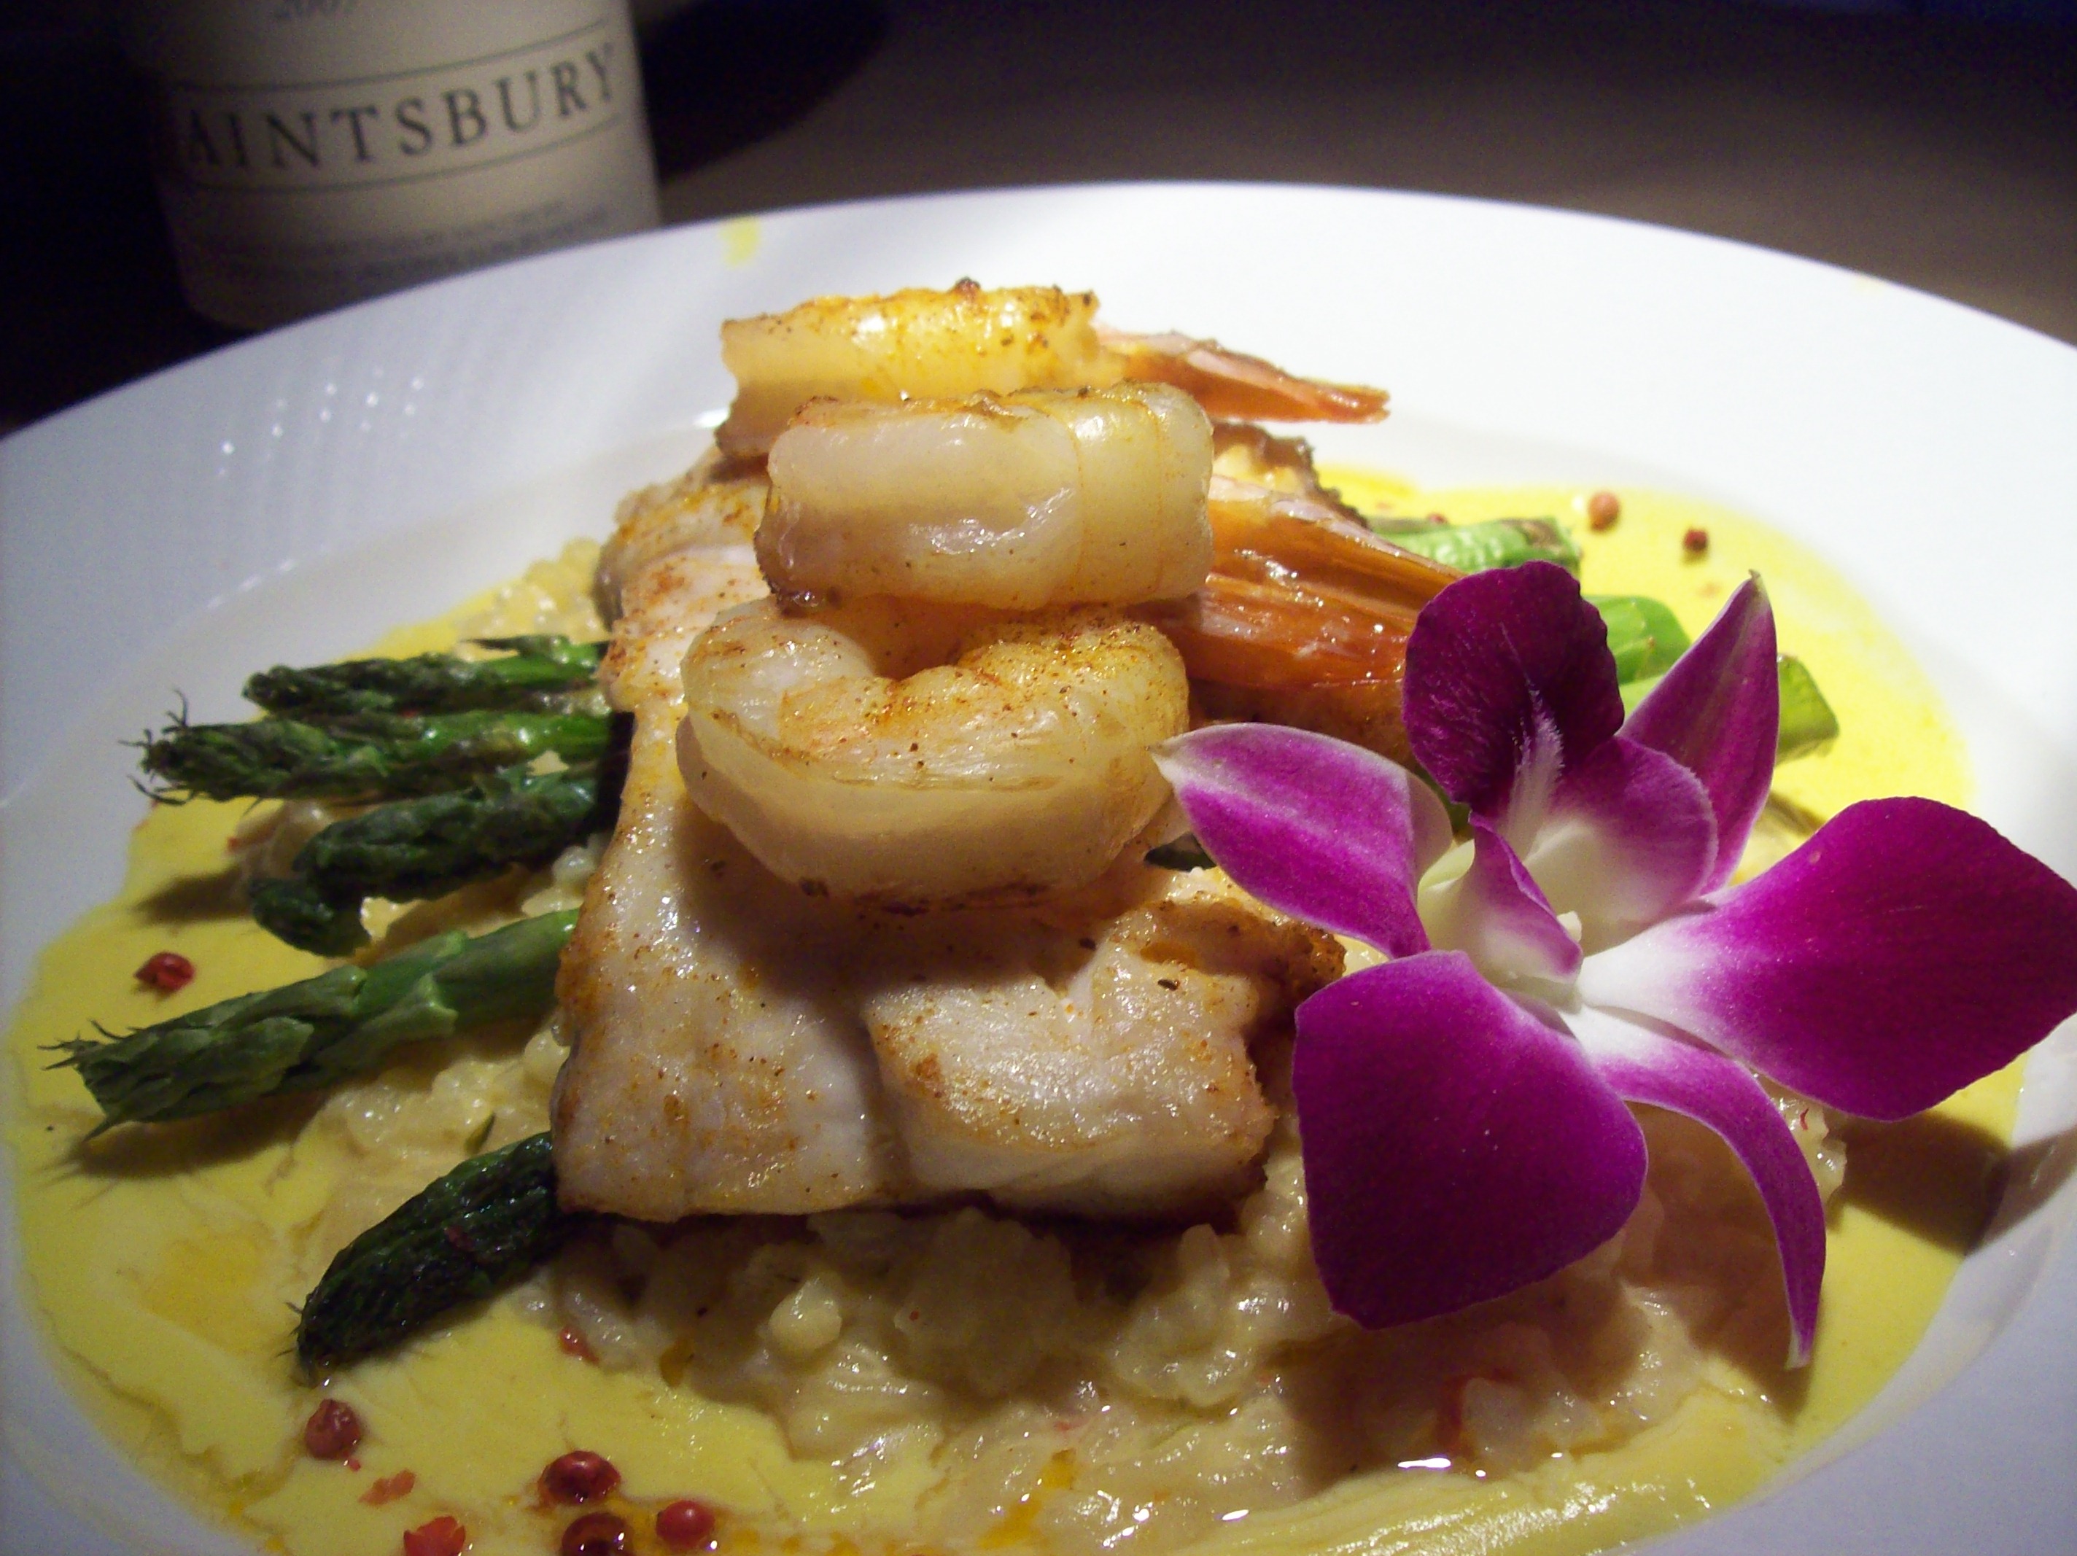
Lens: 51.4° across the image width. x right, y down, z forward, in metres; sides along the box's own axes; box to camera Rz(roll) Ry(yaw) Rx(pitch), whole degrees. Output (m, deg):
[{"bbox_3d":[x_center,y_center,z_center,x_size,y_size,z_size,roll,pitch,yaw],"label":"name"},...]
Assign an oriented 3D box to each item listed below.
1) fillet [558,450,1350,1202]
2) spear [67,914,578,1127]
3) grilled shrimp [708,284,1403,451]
[{"bbox_3d":[-0.007,-0.003,0.206,0.066,0.027,0.100,-2,35,3],"label":"fillet"},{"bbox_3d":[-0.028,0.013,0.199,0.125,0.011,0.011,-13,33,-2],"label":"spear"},{"bbox_3d":[0.000,-0.046,0.234,0.071,0.019,0.031,-4,22,0],"label":"grilled shrimp"}]

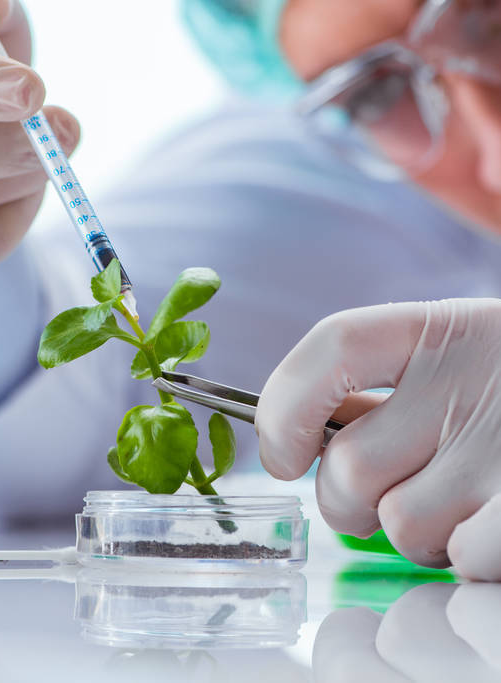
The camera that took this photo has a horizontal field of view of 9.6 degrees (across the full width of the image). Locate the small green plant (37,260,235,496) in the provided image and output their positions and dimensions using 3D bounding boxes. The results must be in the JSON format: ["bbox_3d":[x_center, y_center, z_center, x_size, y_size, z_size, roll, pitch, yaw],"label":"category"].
[{"bbox_3d":[-0.035,0.014,0.920,0.061,0.078,0.050,1,-1,0],"label":"small green plant"}]

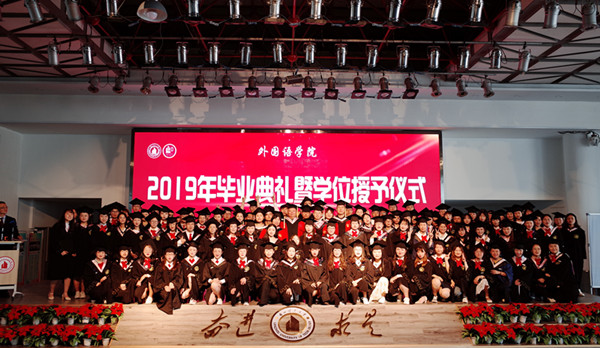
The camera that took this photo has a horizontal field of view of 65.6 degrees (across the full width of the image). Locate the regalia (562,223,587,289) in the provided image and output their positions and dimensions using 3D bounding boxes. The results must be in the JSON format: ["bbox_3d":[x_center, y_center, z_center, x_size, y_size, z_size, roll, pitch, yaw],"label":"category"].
[{"bbox_3d":[5.434,1.633,9.209,0.480,1.200,0.340,-1,-6,14],"label":"regalia"}]

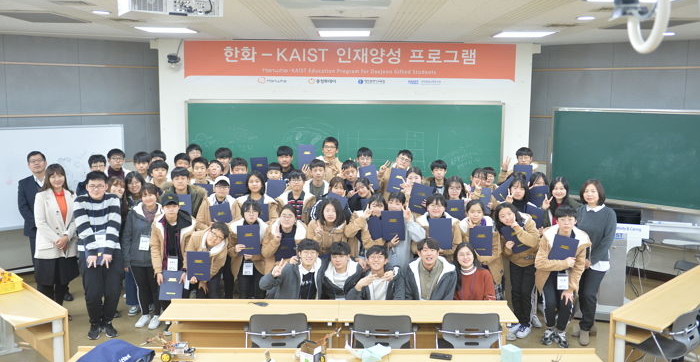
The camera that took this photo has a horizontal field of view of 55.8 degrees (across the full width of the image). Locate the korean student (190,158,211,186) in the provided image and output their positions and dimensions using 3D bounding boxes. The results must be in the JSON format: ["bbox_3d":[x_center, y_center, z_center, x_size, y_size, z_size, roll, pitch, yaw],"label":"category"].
[{"bbox_3d":[-1.754,0.562,7.755,0.480,1.710,0.340,-1,8,-6],"label":"korean student"}]

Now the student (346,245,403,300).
[{"bbox_3d":[0.227,1.111,6.114,0.540,1.100,0.580,0,8,0],"label":"student"}]

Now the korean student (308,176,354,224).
[{"bbox_3d":[-0.204,0.726,7.200,0.480,1.550,0.420,0,7,-1],"label":"korean student"}]

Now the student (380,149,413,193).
[{"bbox_3d":[0.596,0.489,8.278,0.500,1.720,0.400,1,7,3],"label":"student"}]

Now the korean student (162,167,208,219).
[{"bbox_3d":[-1.817,0.666,7.245,0.520,1.670,0.360,0,7,-3],"label":"korean student"}]

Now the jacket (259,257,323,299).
[{"bbox_3d":[-0.544,0.943,6.150,0.580,0.580,0.420,0,7,-4],"label":"jacket"}]

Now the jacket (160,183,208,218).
[{"bbox_3d":[-1.814,0.378,7.208,0.530,0.730,0.330,0,7,-3],"label":"jacket"}]

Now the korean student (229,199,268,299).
[{"bbox_3d":[-1.032,0.859,6.786,0.480,1.400,0.450,0,8,-3],"label":"korean student"}]

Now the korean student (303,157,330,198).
[{"bbox_3d":[-0.351,0.630,7.340,0.470,1.740,0.350,0,7,0],"label":"korean student"}]

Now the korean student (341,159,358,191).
[{"bbox_3d":[0.001,0.633,7.340,0.460,1.740,0.350,0,7,0],"label":"korean student"}]

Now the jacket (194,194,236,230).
[{"bbox_3d":[-1.462,0.386,7.185,0.470,0.498,0.380,0,7,-7],"label":"jacket"}]

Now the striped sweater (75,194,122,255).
[{"bbox_3d":[-2.450,0.417,6.437,0.470,0.620,0.330,-1,8,-15],"label":"striped sweater"}]

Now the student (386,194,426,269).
[{"bbox_3d":[0.545,0.858,6.562,0.460,1.500,0.400,0,7,0],"label":"student"}]

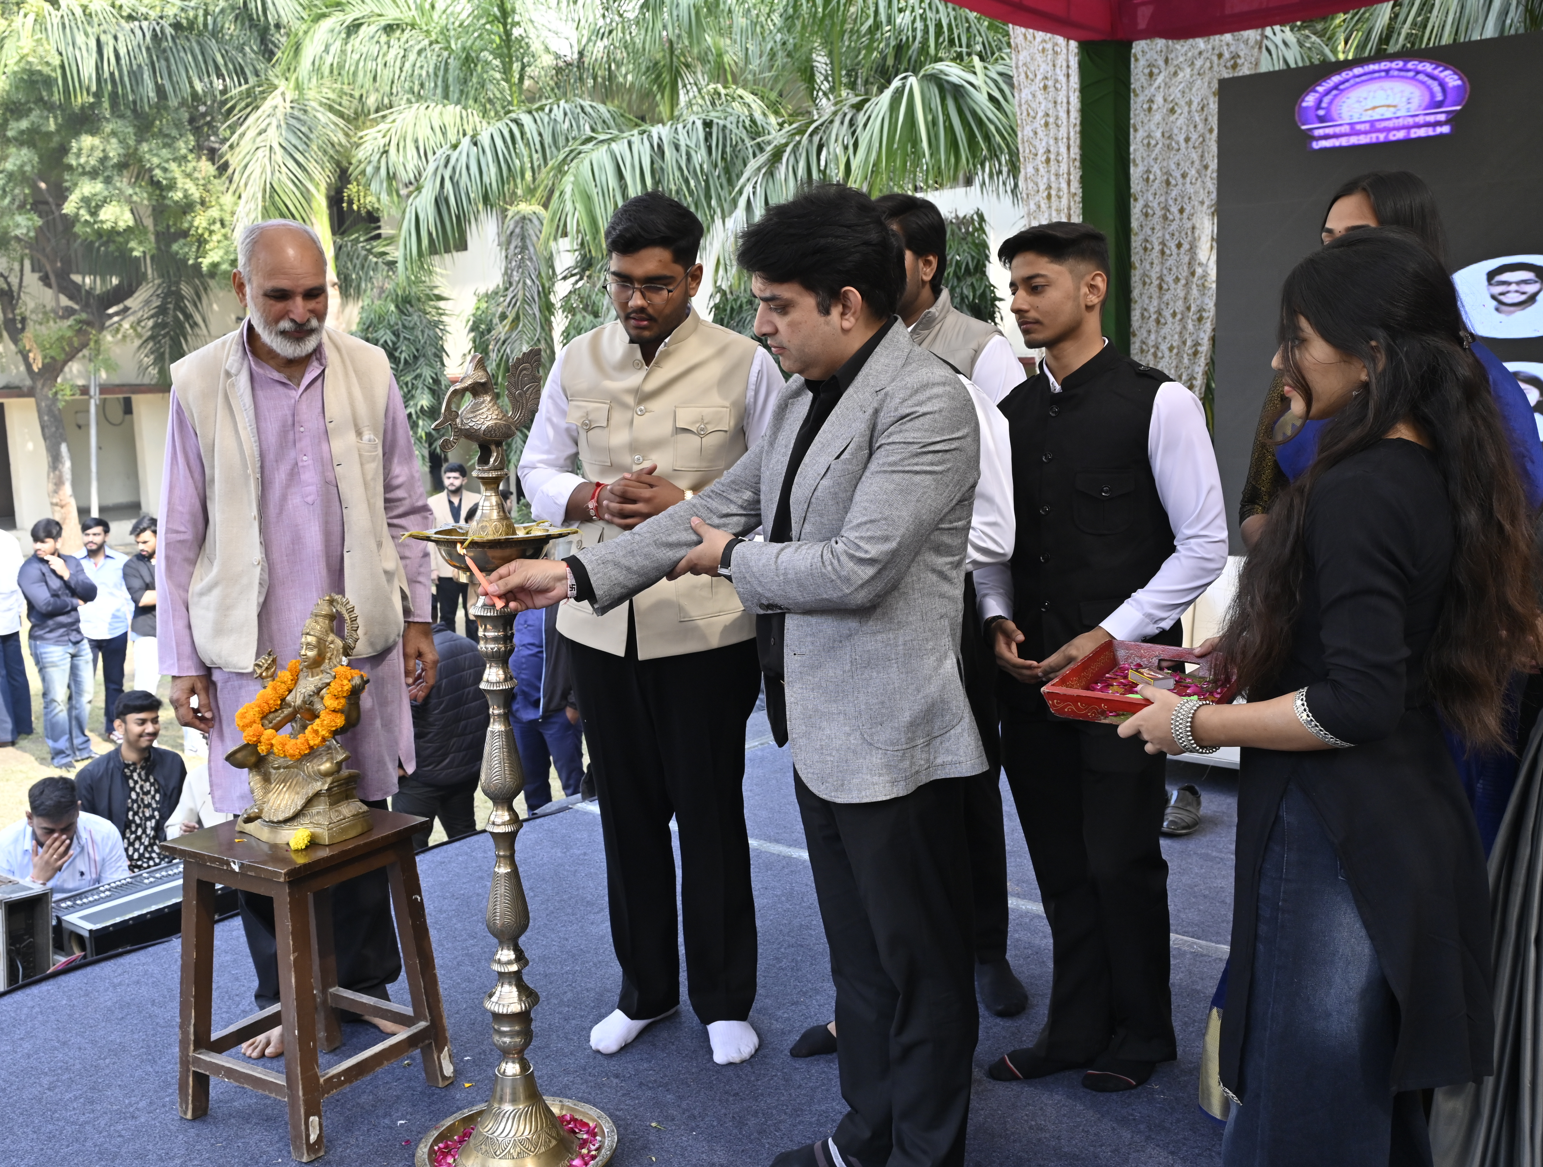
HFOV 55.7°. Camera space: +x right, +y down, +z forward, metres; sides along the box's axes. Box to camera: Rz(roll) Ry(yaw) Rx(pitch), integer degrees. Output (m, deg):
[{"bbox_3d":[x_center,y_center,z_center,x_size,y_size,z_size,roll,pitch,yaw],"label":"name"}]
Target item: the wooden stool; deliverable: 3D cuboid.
[{"bbox_3d":[-0.885,0.733,2.799,0.362,0.531,0.365,3,9,32],"label":"wooden stool"}]

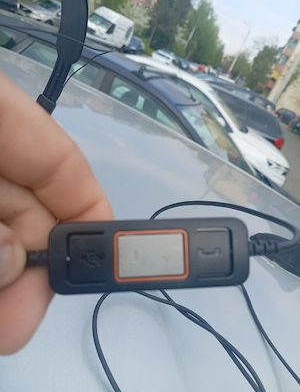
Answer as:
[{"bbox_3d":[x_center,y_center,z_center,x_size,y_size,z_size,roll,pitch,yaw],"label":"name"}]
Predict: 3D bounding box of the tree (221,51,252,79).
[{"bbox_3d":[14.124,-21.311,52.150,5.500,6.700,5.500,26,24,0],"label":"tree"}]

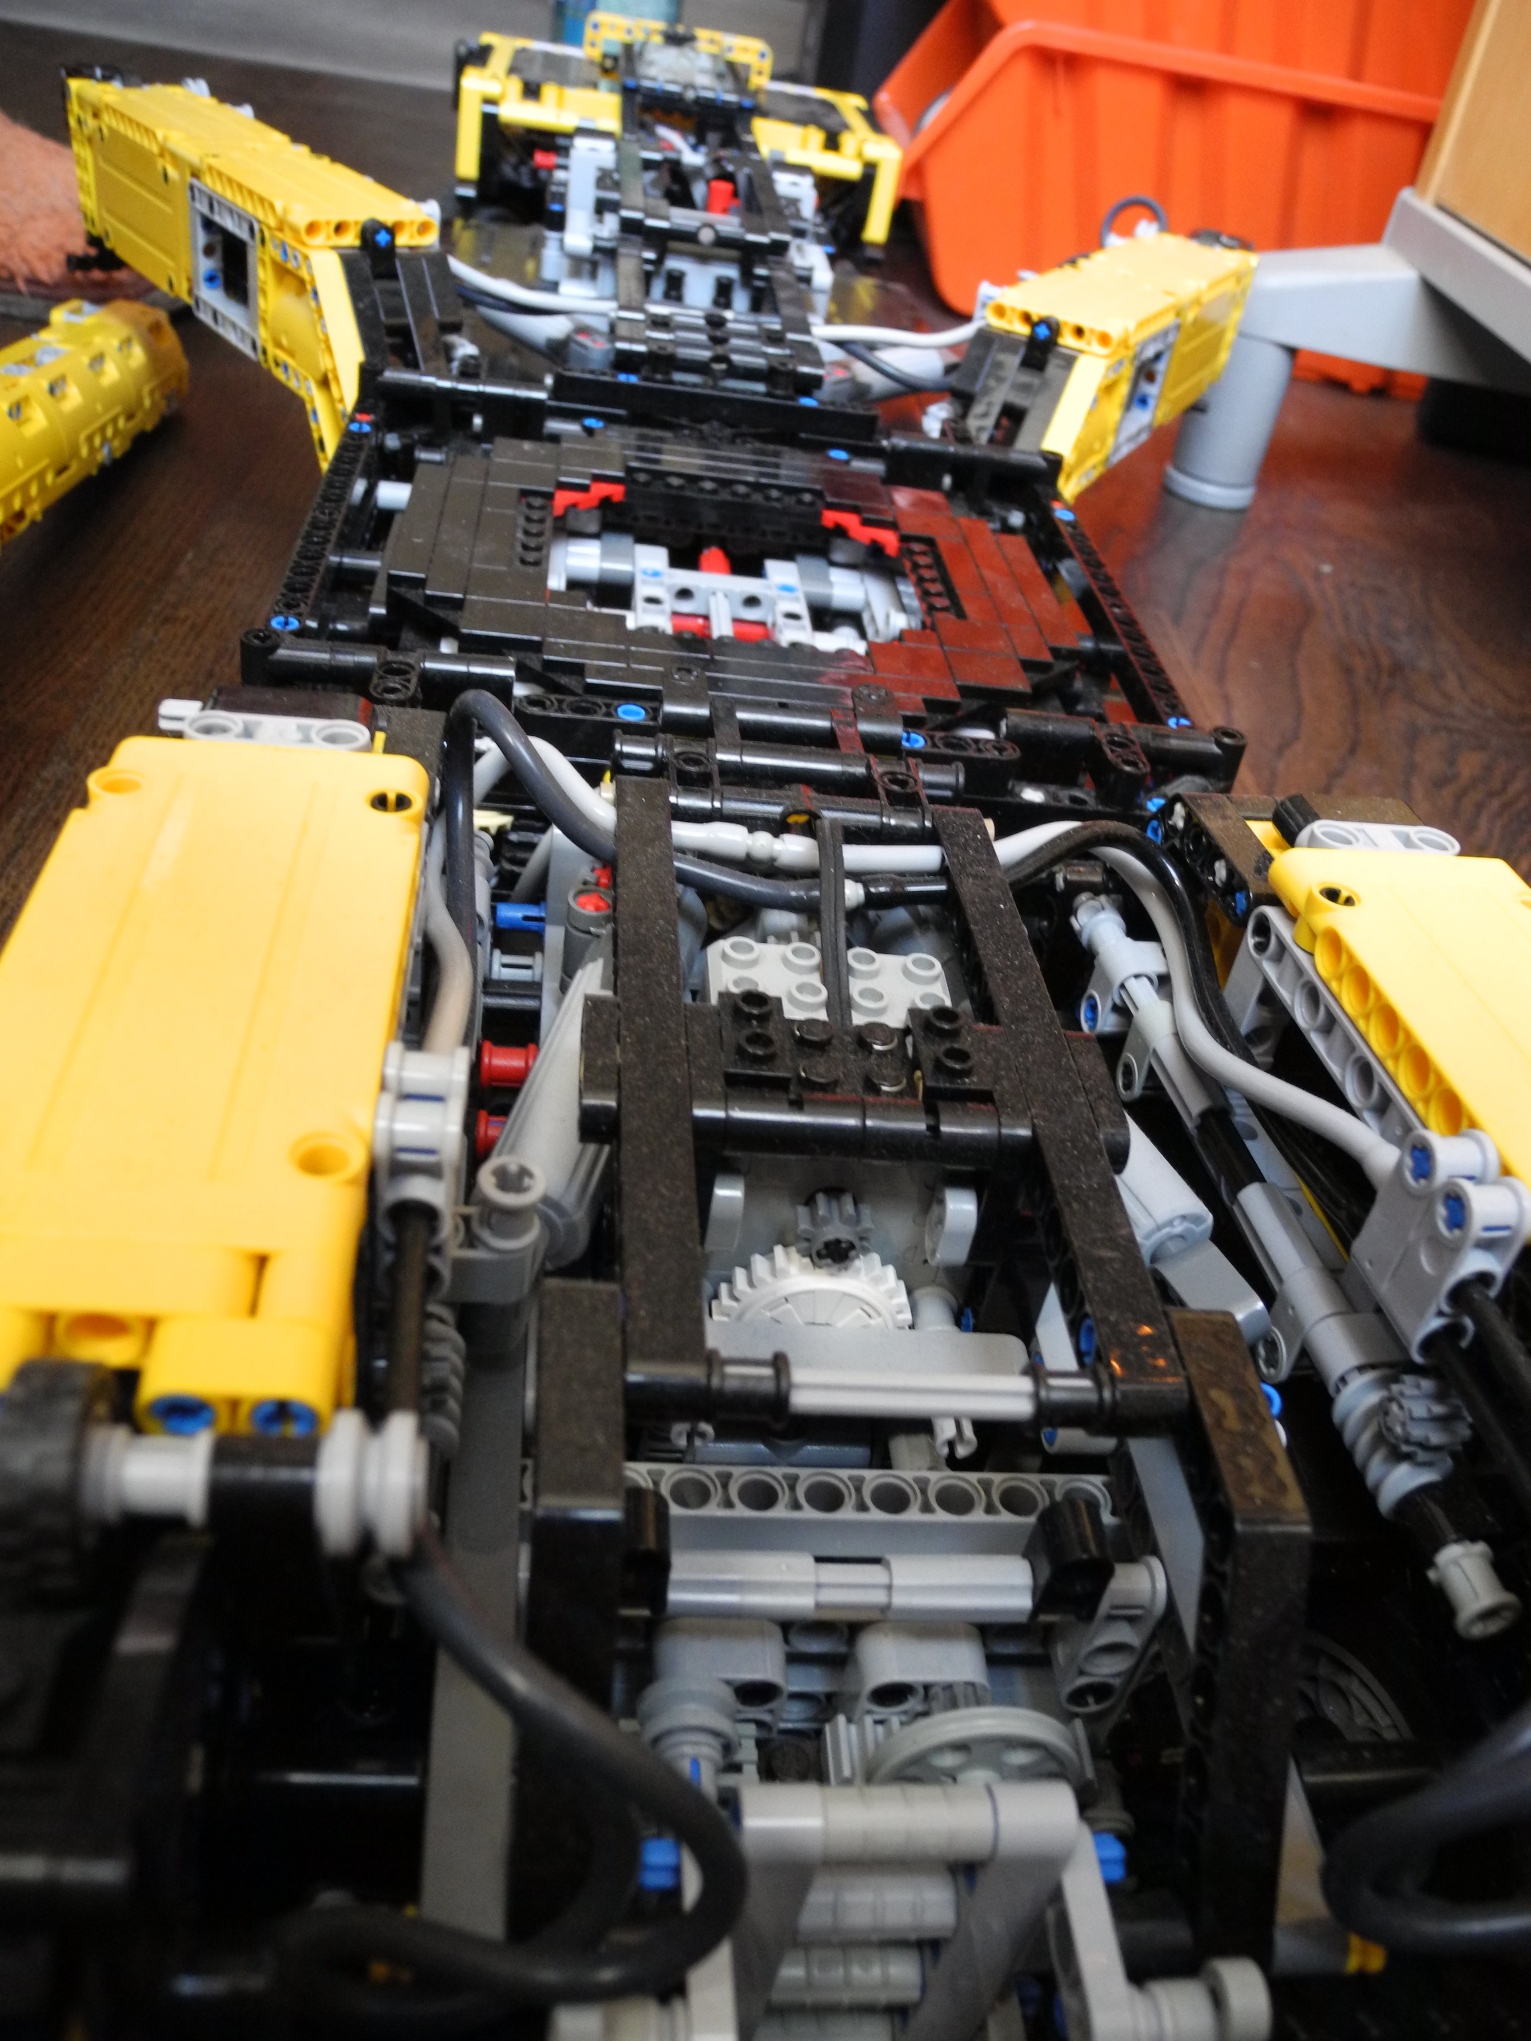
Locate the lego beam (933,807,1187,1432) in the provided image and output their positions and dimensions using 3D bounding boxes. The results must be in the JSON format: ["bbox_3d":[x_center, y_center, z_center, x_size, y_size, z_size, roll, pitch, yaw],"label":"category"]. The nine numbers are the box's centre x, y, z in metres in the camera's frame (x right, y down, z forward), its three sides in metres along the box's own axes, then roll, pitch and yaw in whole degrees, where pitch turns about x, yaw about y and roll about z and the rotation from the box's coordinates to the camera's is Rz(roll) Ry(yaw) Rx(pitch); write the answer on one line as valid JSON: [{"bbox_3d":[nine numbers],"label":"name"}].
[{"bbox_3d":[0.033,0.005,0.209,0.008,0.008,0.120,4,37,-9],"label":"lego beam"}]

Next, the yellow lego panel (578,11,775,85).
[{"bbox_3d":[-0.041,-0.461,0.785,0.088,0.024,0.009,4,37,-9],"label":"yellow lego panel"}]

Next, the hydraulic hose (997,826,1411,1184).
[{"bbox_3d":[0.056,-0.004,0.229,0.038,0.012,0.080,4,37,-9],"label":"hydraulic hose"}]

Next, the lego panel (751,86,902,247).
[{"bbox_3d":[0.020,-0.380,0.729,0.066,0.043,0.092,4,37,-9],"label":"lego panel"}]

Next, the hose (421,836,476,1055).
[{"bbox_3d":[-0.041,-0.011,0.214,0.008,0.007,0.049,4,37,-9],"label":"hose"}]

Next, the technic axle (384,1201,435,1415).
[{"bbox_3d":[-0.034,0.028,0.157,0.004,0.004,0.024,5,72,-8],"label":"technic axle"}]

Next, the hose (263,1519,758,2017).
[{"bbox_3d":[-0.021,0.065,0.143,0.039,0.027,0.036,4,37,-9],"label":"hose"}]

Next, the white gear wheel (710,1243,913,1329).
[{"bbox_3d":[0.006,0.038,0.209,0.025,0.025,0.004,4,37,-9],"label":"white gear wheel"}]

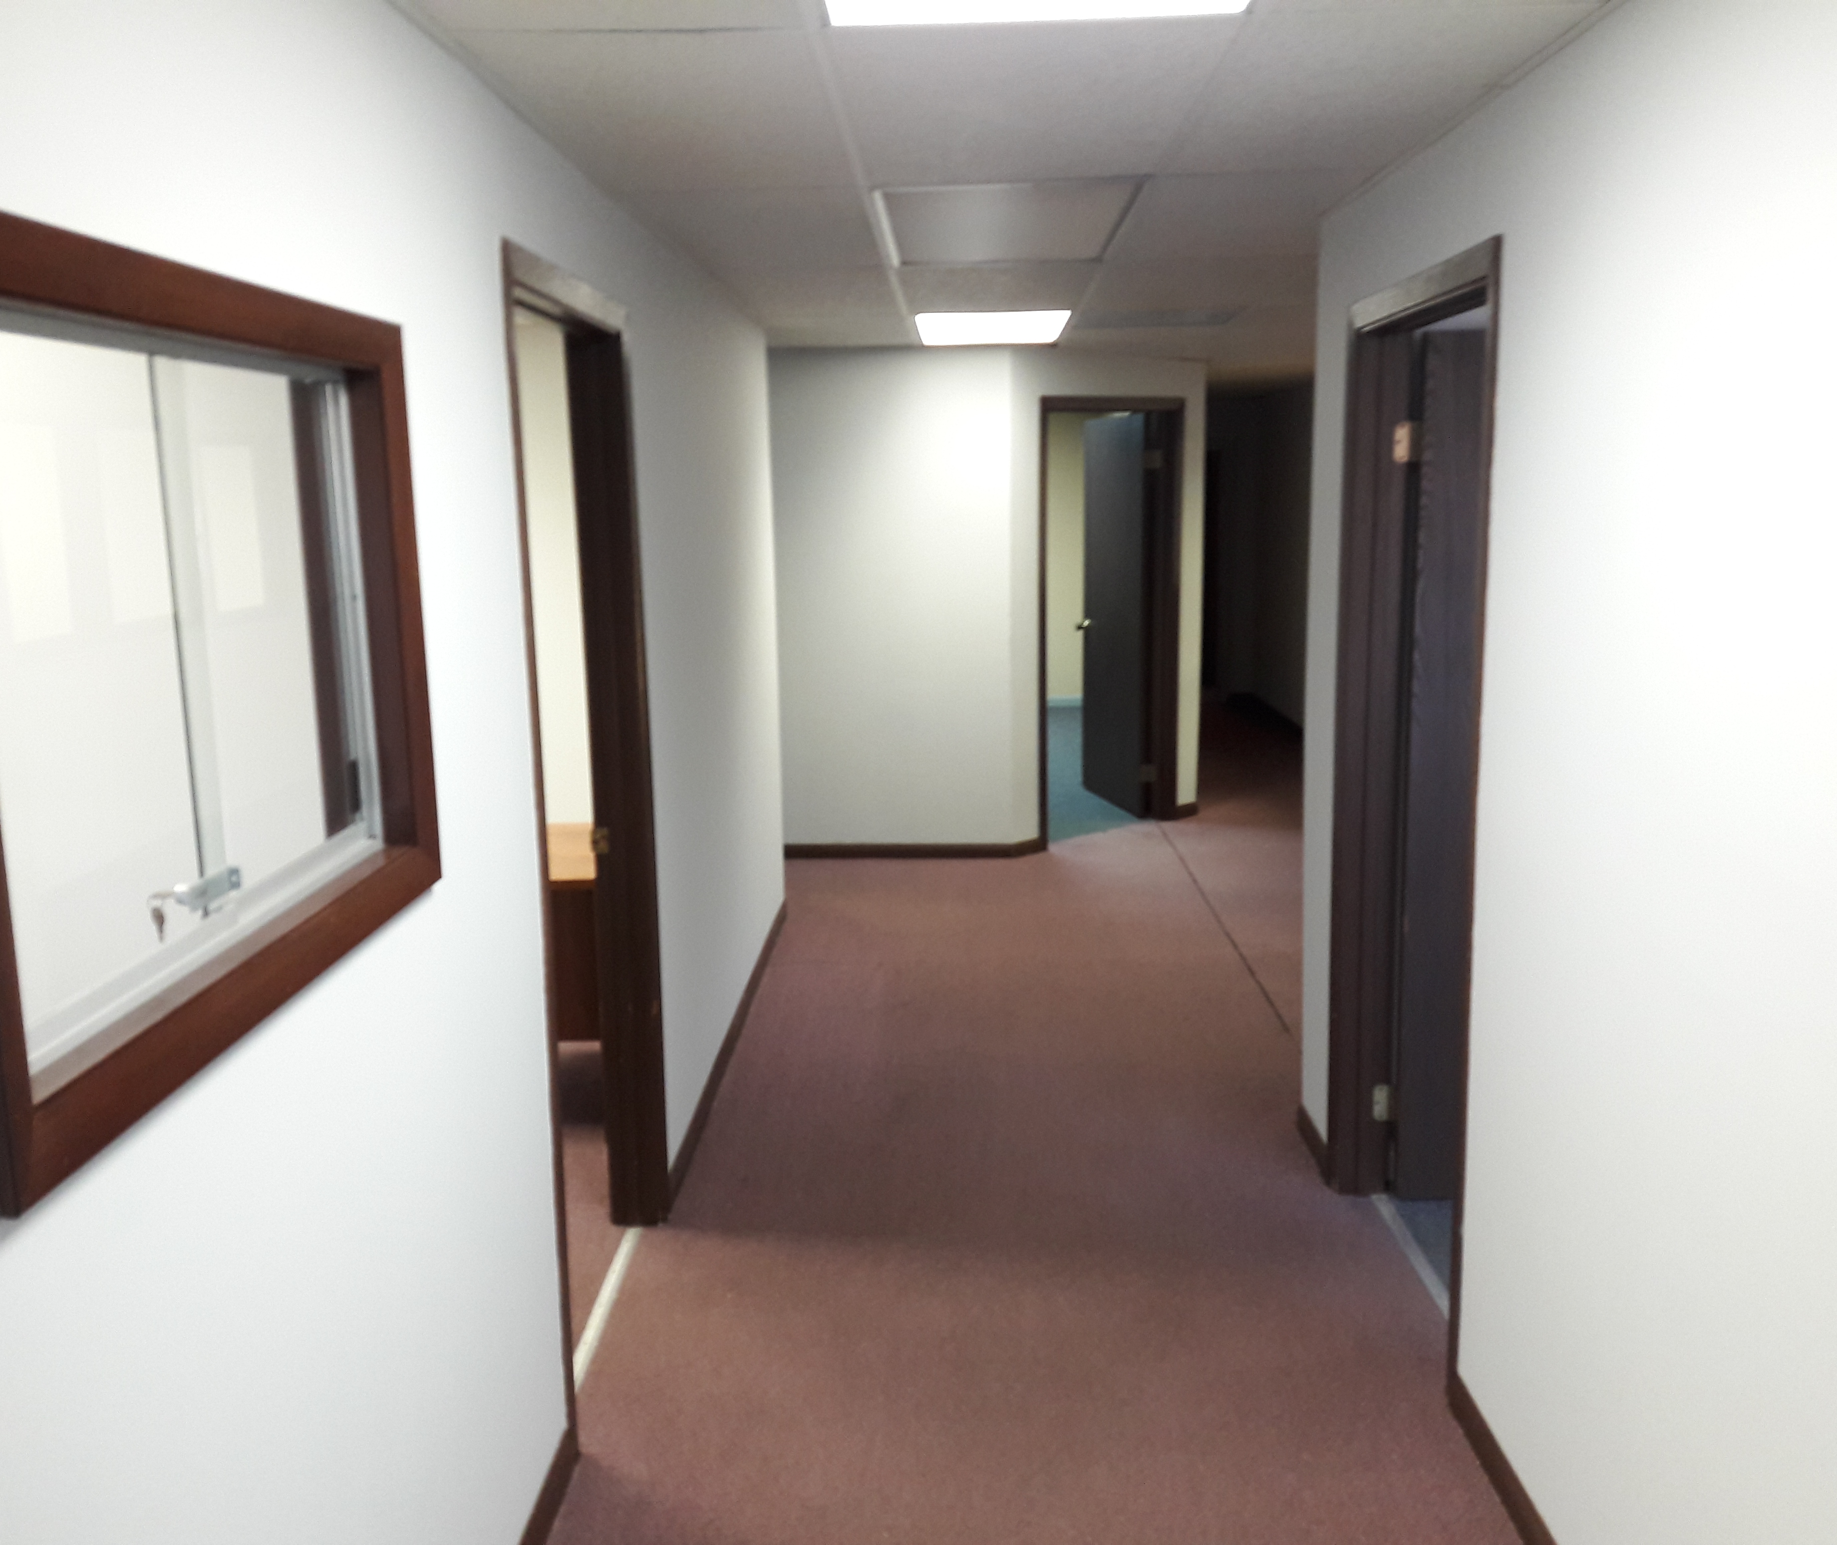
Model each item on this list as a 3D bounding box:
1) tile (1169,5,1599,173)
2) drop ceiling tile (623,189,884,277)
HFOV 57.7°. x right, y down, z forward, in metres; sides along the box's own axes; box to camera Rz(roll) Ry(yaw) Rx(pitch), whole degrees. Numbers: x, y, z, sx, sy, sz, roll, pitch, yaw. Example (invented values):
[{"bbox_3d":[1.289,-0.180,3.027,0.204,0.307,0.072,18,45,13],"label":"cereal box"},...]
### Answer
[{"bbox_3d":[0.735,-1.197,2.991,0.494,0.020,1.220,-1,9,2],"label":"tile"},{"bbox_3d":[-0.374,-1.350,4.144,0.539,0.018,1.220,-1,9,2],"label":"drop ceiling tile"}]

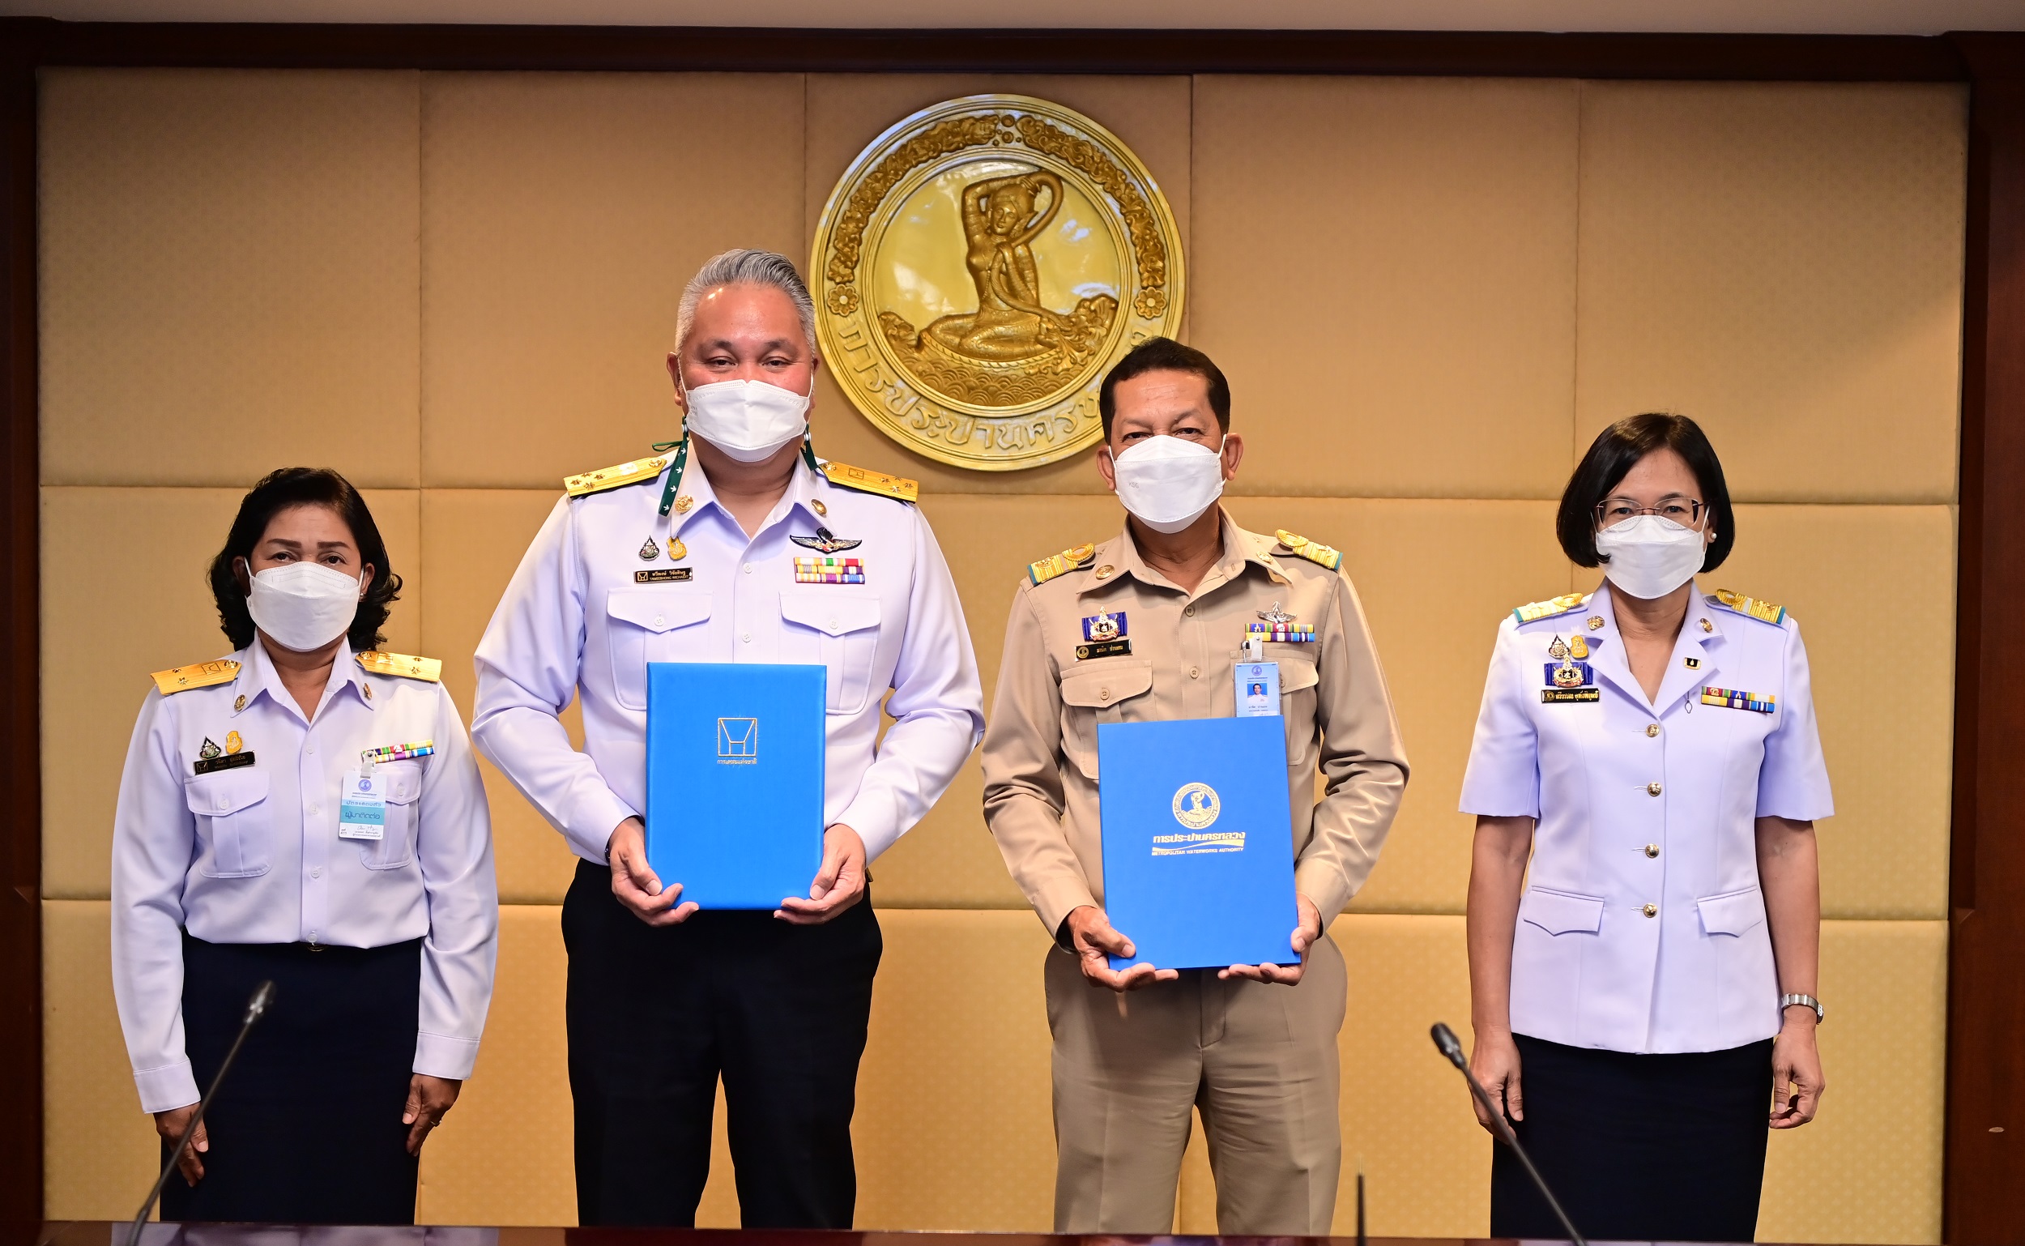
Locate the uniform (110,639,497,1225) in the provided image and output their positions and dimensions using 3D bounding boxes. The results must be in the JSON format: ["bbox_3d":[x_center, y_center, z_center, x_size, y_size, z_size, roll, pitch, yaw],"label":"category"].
[{"bbox_3d":[-0.903,0.480,3.591,0.475,0.920,0.270,0,3,-9],"label":"uniform"}]

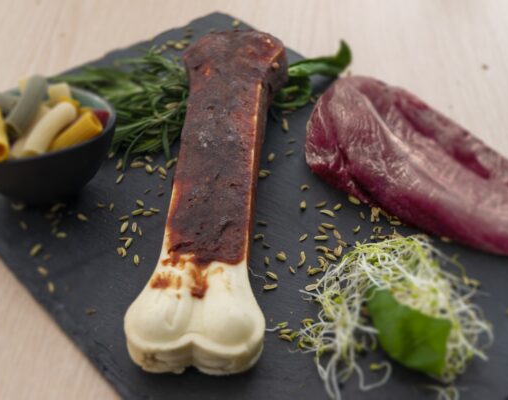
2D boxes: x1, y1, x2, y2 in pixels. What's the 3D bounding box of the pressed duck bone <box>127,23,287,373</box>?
[{"bbox_3d":[-0.019,-0.020,0.416,0.065,0.020,0.264,2,41,2],"label":"pressed duck bone"}]

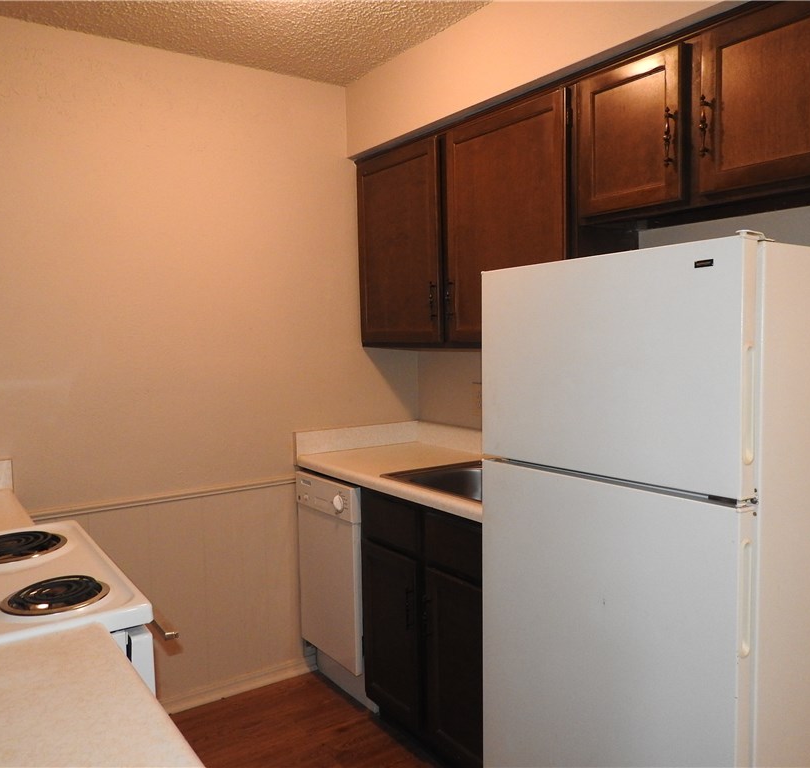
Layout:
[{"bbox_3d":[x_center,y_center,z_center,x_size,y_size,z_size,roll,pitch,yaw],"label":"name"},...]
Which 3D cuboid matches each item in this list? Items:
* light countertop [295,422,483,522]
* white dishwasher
[{"bbox_3d":[0.161,0.281,2.570,0.613,0.137,1.231,-3,5,-35],"label":"light countertop"},{"bbox_3d":[-0.069,0.775,2.915,0.582,0.855,0.447,-3,5,-35],"label":"white dishwasher"}]

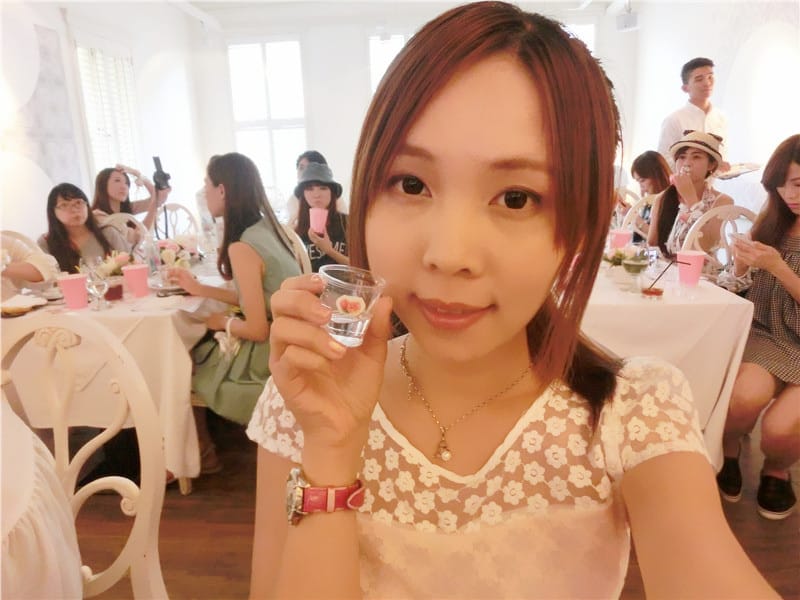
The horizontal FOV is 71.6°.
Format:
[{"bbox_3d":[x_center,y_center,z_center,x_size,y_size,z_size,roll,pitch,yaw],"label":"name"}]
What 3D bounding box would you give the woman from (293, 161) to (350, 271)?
[{"bbox_3d":[-0.365,-0.060,2.738,0.460,1.180,0.700,-4,15,-12],"label":"woman"}]

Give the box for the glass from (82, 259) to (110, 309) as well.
[{"bbox_3d":[-0.951,-0.052,1.740,0.076,0.158,0.076,-2,12,0],"label":"glass"}]

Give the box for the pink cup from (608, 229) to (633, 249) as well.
[{"bbox_3d":[0.966,-0.249,2.425,0.091,0.108,0.091,-2,12,0],"label":"pink cup"}]

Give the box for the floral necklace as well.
[{"bbox_3d":[0.056,0.066,0.468,0.125,0.115,0.115,2,15,10],"label":"floral necklace"}]

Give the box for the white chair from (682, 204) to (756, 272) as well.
[{"bbox_3d":[1.350,0.152,2.206,0.460,0.970,0.520,2,15,11],"label":"white chair"}]

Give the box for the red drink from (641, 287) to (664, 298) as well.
[{"bbox_3d":[0.770,-0.022,1.689,0.062,0.024,0.062,-2,12,0],"label":"red drink"}]

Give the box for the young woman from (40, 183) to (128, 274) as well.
[{"bbox_3d":[-1.389,0.075,2.407,0.460,1.130,0.700,-6,15,-18],"label":"young woman"}]

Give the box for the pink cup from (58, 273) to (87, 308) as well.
[{"bbox_3d":[-1.069,-0.032,1.815,0.086,0.106,0.086,-1,14,0],"label":"pink cup"}]

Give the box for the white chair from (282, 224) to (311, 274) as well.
[{"bbox_3d":[-0.564,0.236,1.908,0.460,0.970,0.530,1,13,15],"label":"white chair"}]

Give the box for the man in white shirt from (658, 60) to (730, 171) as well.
[{"bbox_3d":[1.735,-0.549,3.372,0.500,1.740,0.380,-1,14,2],"label":"man in white shirt"}]

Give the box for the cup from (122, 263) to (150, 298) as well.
[{"bbox_3d":[-0.908,-0.069,1.922,0.086,0.106,0.086,-1,14,0],"label":"cup"}]

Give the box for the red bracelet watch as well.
[{"bbox_3d":[-0.054,0.142,0.400,0.057,0.042,0.055,1,-6,-12],"label":"red bracelet watch"}]

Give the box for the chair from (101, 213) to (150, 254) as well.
[{"bbox_3d":[-1.536,0.077,2.809,0.460,0.970,0.530,2,13,18],"label":"chair"}]

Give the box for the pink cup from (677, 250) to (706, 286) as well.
[{"bbox_3d":[0.912,-0.095,1.735,0.091,0.108,0.091,-2,12,0],"label":"pink cup"}]

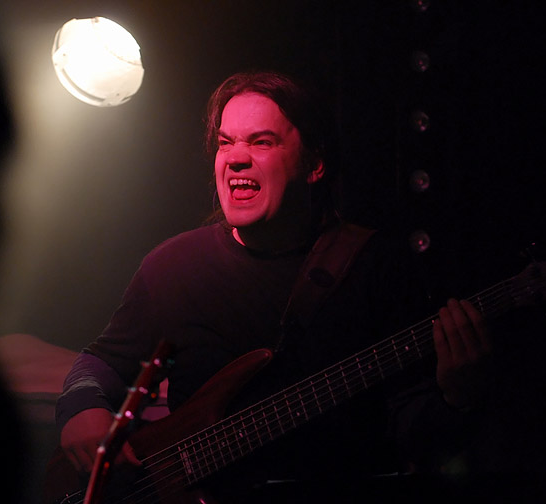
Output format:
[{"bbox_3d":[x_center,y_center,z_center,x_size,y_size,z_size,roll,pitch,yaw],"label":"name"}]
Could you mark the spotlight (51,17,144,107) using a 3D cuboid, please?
[{"bbox_3d":[-0.297,-0.437,7.400,0.205,0.205,0.280,-1,26,25],"label":"spotlight"}]

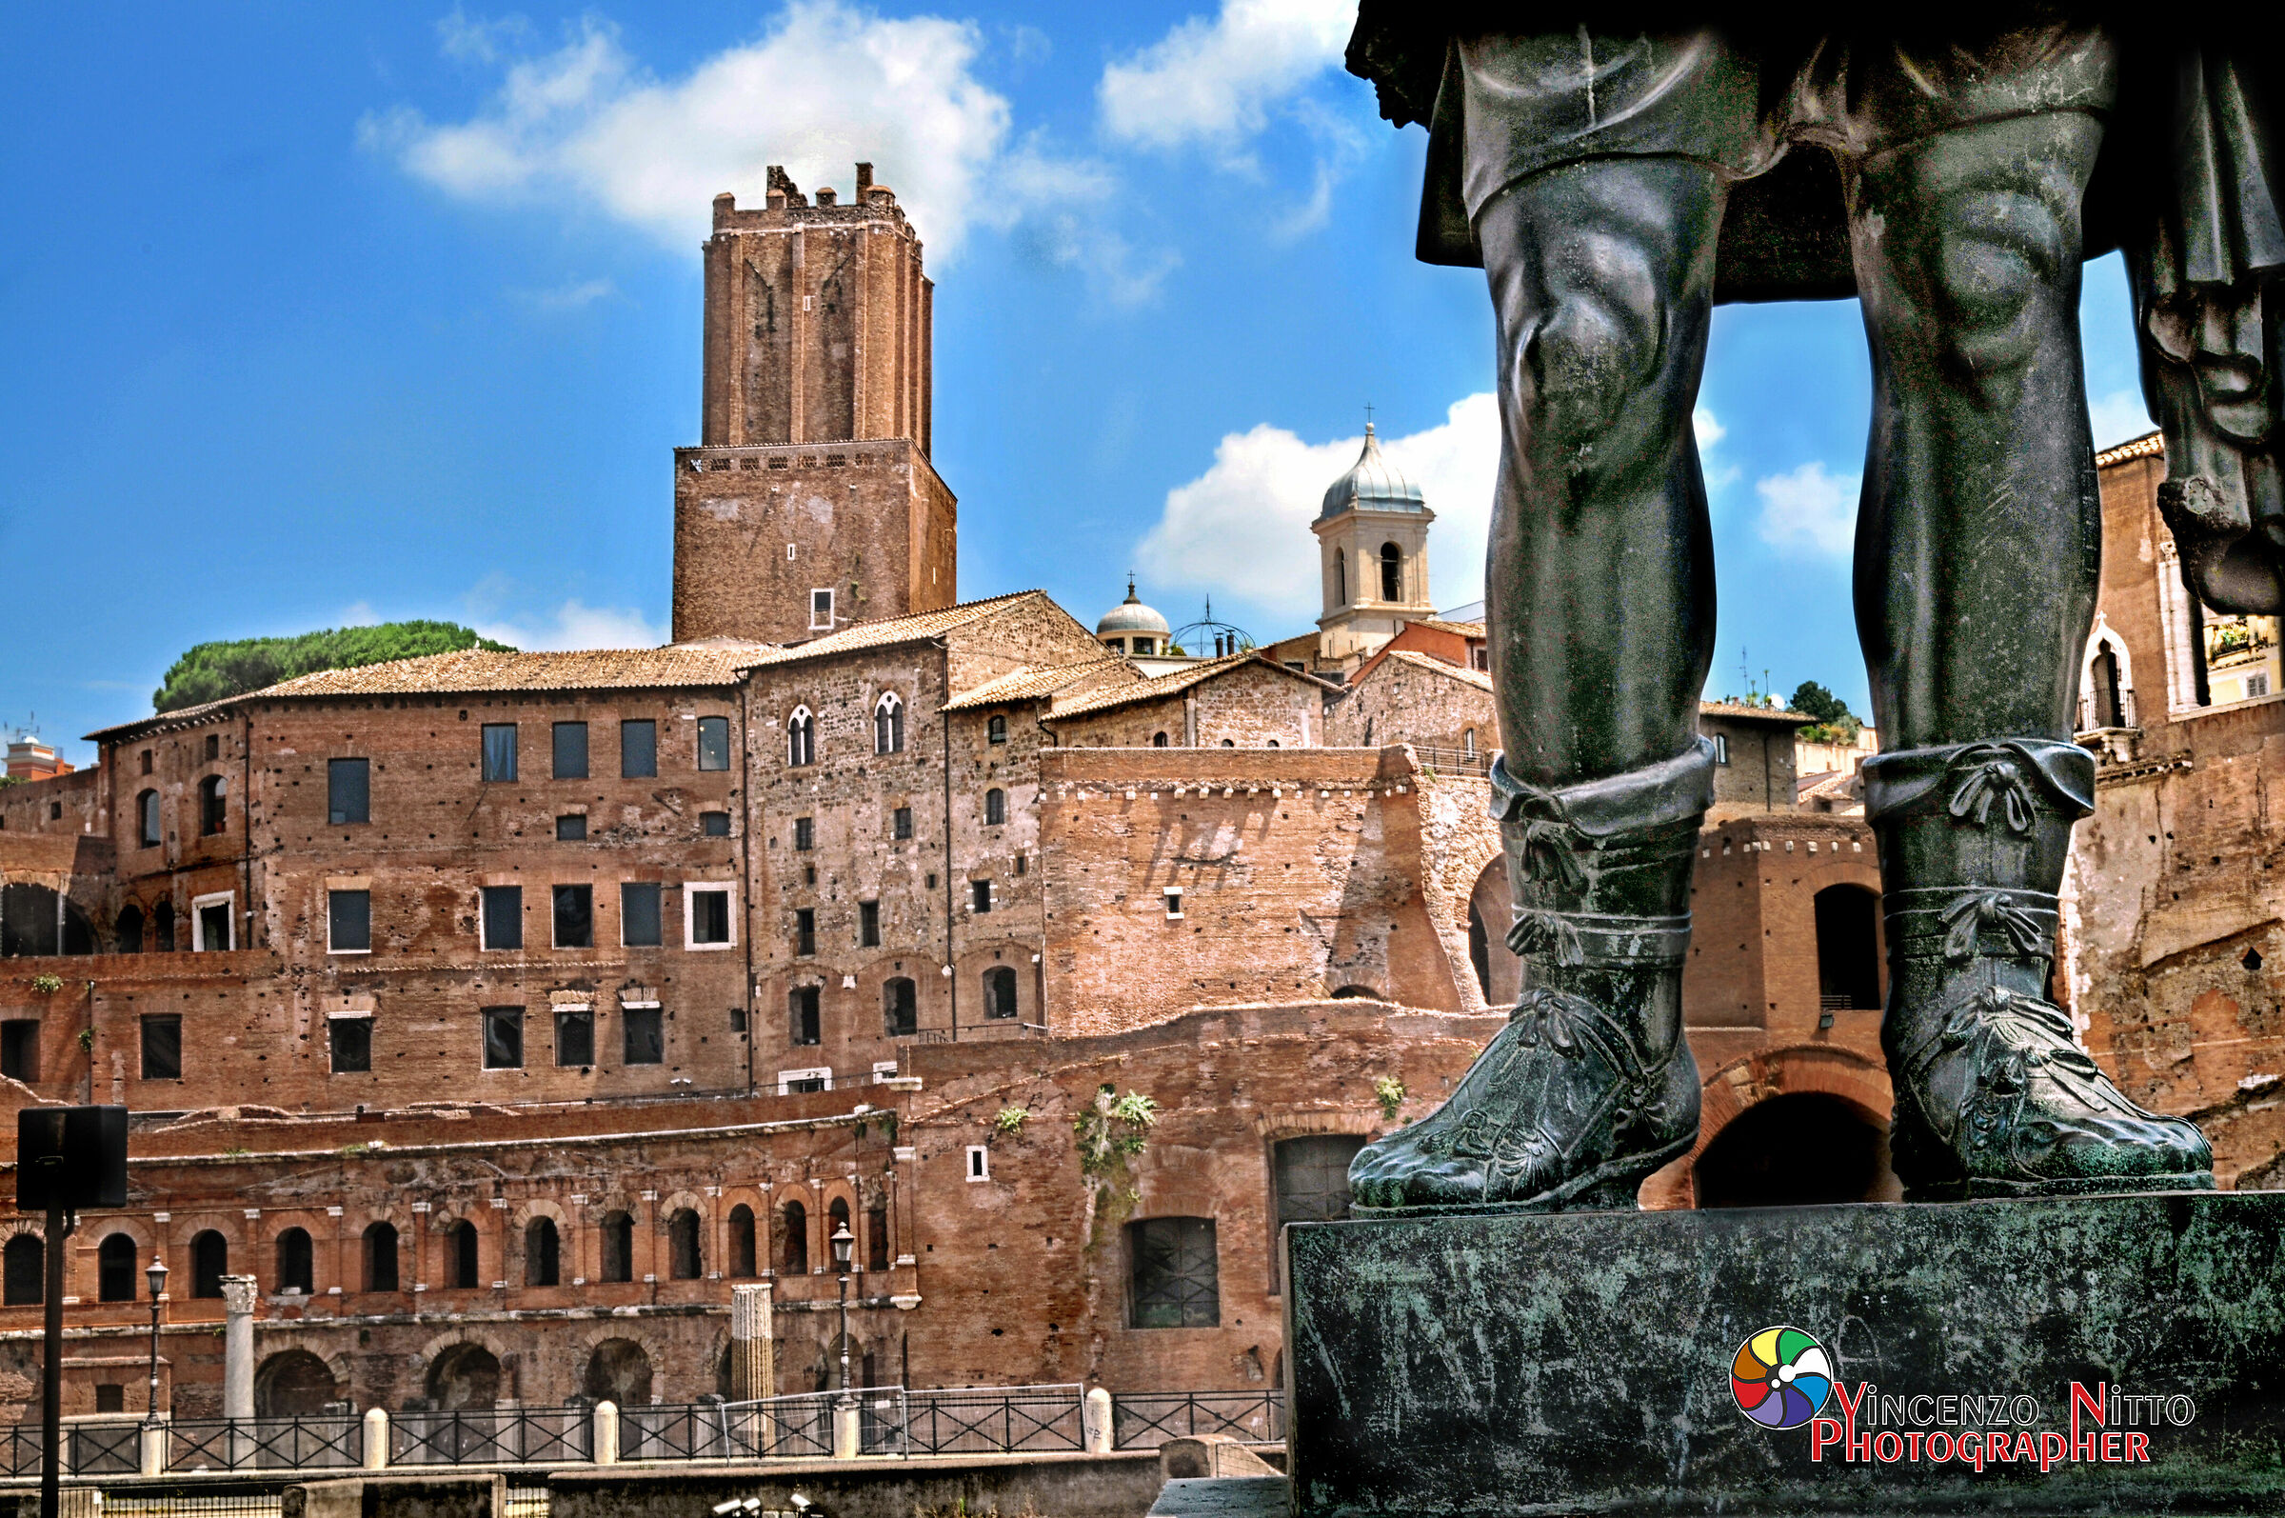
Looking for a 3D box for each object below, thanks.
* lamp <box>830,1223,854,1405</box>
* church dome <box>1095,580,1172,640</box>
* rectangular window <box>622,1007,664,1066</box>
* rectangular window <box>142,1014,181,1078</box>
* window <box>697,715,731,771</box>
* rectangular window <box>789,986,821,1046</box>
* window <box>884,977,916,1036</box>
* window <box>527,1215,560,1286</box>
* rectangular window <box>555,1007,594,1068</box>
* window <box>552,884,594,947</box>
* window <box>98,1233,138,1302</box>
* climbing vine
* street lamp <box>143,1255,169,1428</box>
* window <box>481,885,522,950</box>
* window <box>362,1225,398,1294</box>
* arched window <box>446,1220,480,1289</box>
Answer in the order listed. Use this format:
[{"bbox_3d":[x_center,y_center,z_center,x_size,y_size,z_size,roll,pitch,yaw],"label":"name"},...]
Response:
[{"bbox_3d":[-6.089,11.253,77.218,0.450,3.660,0.450,-2,-8,0],"label":"lamp"},{"bbox_3d":[-0.440,-8.205,208.121,4.050,3.020,4.050,-2,-8,0],"label":"church dome"},{"bbox_3d":[-16.894,9.365,128.580,1.279,1.904,0.300,-1,-8,-6],"label":"rectangular window"},{"bbox_3d":[-32.727,9.597,126.867,1.245,2.117,0.300,-1,-8,-6],"label":"rectangular window"},{"bbox_3d":[-16.746,-0.604,148.763,1.319,2.182,0.350,-2,-8,-3],"label":"window"},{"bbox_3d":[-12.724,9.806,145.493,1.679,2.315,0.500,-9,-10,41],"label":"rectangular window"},{"bbox_3d":[-7.876,8.157,124.945,1.358,1.848,0.300,-8,-10,37],"label":"window"},{"bbox_3d":[-18.848,15.570,120.199,1.250,2.180,0.400,-6,-9,23],"label":"window"},{"bbox_3d":[-21.956,10.739,146.992,1.507,2.341,0.350,-2,-8,-3],"label":"rectangular window"},{"bbox_3d":[-19.293,5.369,128.899,1.280,2.099,0.300,-1,-8,-6],"label":"window"},{"bbox_3d":[-32.665,16.195,121.260,1.250,2.150,0.400,0,-8,-14],"label":"window"},{"bbox_3d":[-0.661,11.294,106.598,2.430,4.430,0.700,0,-8,-18],"label":"climbing vine"},{"bbox_3d":[-21.049,12.420,81.173,0.510,3.660,0.510,-2,-8,0],"label":"street lamp"},{"bbox_3d":[-21.666,5.419,128.640,1.275,2.095,0.300,-1,-8,-6],"label":"window"},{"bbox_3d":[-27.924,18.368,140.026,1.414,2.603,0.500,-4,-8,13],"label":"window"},{"bbox_3d":[-21.051,15.412,118.126,1.079,2.065,0.300,-5,-8,18],"label":"arched window"}]

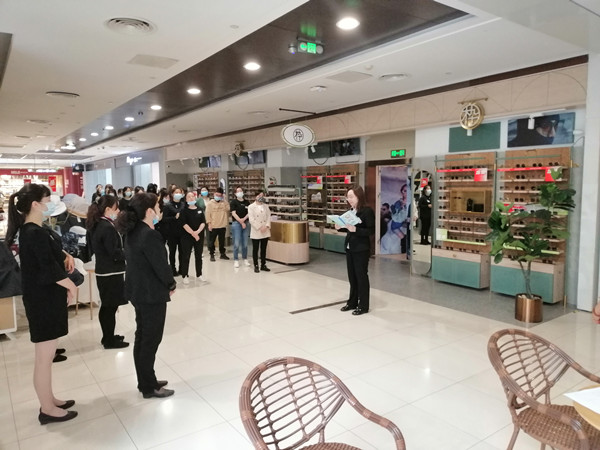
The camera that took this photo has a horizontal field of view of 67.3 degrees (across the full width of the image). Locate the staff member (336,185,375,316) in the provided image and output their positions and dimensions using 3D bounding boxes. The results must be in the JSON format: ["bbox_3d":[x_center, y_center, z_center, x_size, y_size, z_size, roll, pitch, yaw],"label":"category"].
[{"bbox_3d":[0.707,0.309,5.758,0.380,1.629,0.460,-5,7,-38],"label":"staff member"}]

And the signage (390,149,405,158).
[{"bbox_3d":[1.925,-1.407,8.876,0.050,0.160,0.370,-5,7,-35],"label":"signage"}]

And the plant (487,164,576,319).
[{"bbox_3d":[2.723,0.214,5.351,0.920,1.780,0.950,-5,7,-35],"label":"plant"}]

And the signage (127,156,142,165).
[{"bbox_3d":[-7.671,-2.981,20.878,0.080,0.370,2.300,-5,7,-35],"label":"signage"}]

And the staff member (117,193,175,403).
[{"bbox_3d":[-1.181,0.546,3.504,0.400,1.570,0.440,-5,7,-35],"label":"staff member"}]

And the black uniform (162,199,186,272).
[{"bbox_3d":[-2.297,0.223,8.264,0.450,1.310,0.290,-3,6,-23],"label":"black uniform"}]

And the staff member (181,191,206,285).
[{"bbox_3d":[-1.870,0.185,7.848,0.450,1.551,0.290,-3,6,-21],"label":"staff member"}]

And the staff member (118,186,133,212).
[{"bbox_3d":[-3.542,0.014,9.349,0.440,1.600,0.300,-5,7,-35],"label":"staff member"}]

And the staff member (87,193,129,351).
[{"bbox_3d":[-1.962,0.466,4.627,0.400,1.540,0.430,-5,7,-35],"label":"staff member"}]

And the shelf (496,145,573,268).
[{"bbox_3d":[3.168,-0.277,6.197,0.280,1.500,0.890,-5,7,-35],"label":"shelf"}]

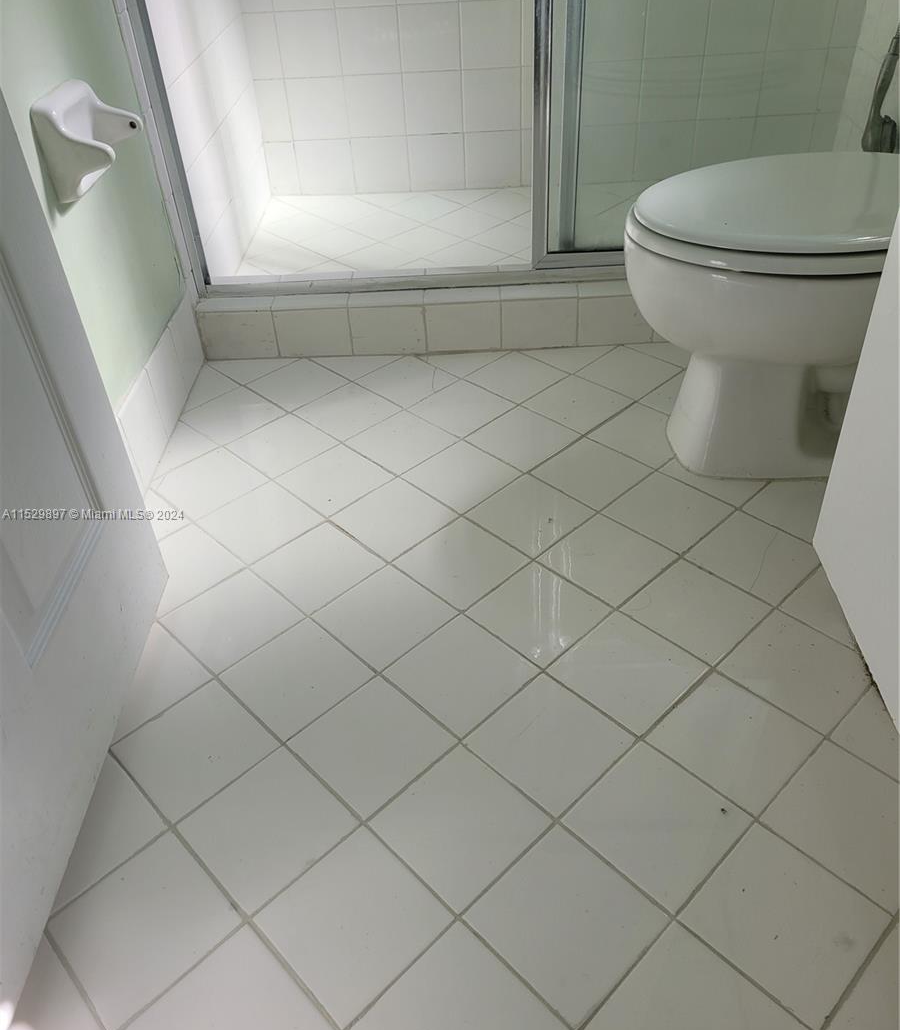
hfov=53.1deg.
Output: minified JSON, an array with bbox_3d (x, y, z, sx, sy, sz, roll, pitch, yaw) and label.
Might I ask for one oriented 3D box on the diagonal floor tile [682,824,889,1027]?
[{"bbox_3d":[0.339,0.410,0.916,0.151,0.009,0.151,-33,47,-32],"label":"diagonal floor tile"}]

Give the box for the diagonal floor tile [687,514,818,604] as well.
[{"bbox_3d":[0.452,0.063,1.325,0.151,0.009,0.151,-33,47,-32],"label":"diagonal floor tile"}]

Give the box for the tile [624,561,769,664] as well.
[{"bbox_3d":[0.345,0.136,1.258,0.151,0.009,0.151,-33,47,-32],"label":"tile"}]

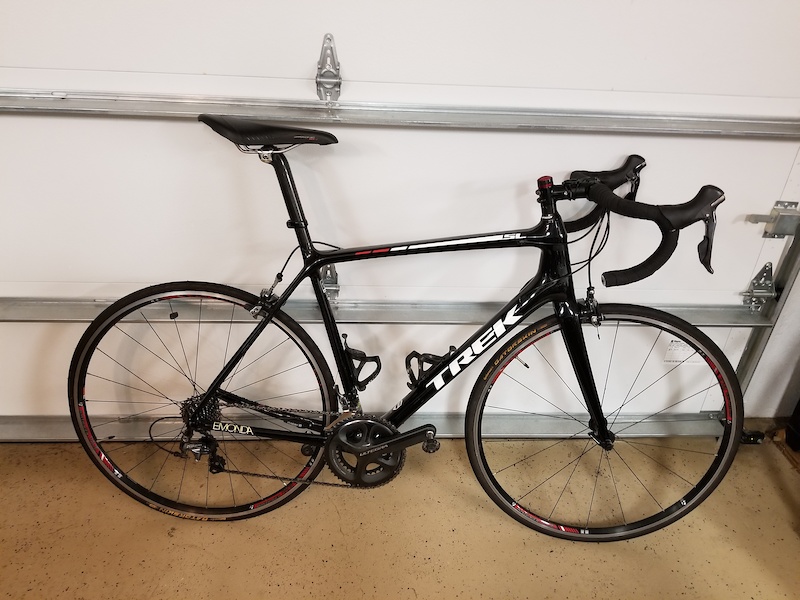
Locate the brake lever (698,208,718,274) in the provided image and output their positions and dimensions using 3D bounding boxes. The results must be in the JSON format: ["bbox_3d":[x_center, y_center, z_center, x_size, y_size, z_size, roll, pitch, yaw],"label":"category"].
[{"bbox_3d":[0.572,-0.106,1.117,0.034,0.128,0.028,-8,19,4],"label":"brake lever"}]

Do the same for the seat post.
[{"bbox_3d":[-0.235,-0.209,1.329,0.037,0.238,0.034,-14,18,6],"label":"seat post"}]

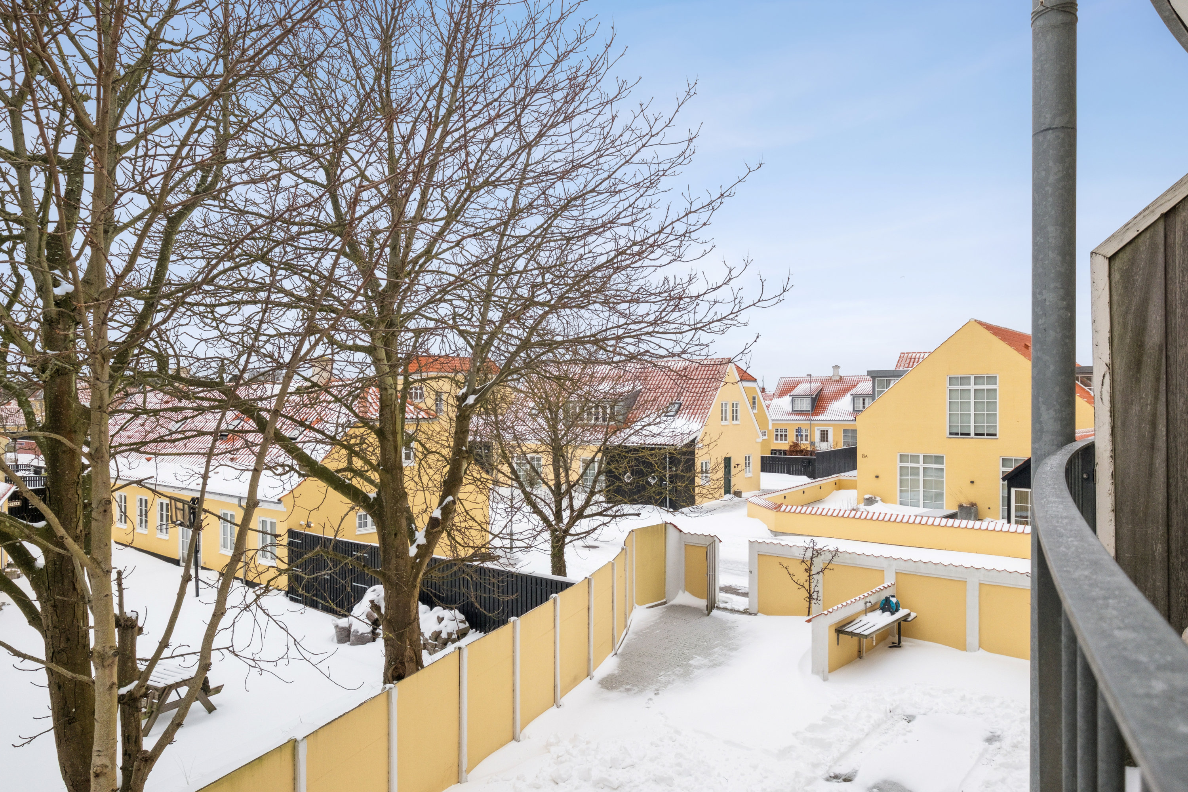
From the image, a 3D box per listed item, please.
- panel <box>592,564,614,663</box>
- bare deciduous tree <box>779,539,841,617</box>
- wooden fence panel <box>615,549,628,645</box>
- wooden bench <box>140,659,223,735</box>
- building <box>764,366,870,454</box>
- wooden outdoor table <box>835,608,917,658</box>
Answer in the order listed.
[{"bbox_3d":[0.170,4.500,16.200,0.070,1.950,1.480,0,0,18],"label":"panel"},{"bbox_3d":[5.140,4.370,18.800,1.380,1.900,0.750,0,0,37],"label":"bare deciduous tree"},{"bbox_3d":[0.600,4.500,17.700,0.070,1.950,1.480,0,0,14],"label":"wooden fence panel"},{"bbox_3d":[-7.570,5.130,13.720,1.680,0.750,1.480,0,0,33],"label":"wooden bench"},{"bbox_3d":[23.300,1.300,76.300,10.500,8.300,8.000,0,0,26],"label":"building"},{"bbox_3d":[5.770,4.900,16.200,0.650,0.700,2.300,0,0,42],"label":"wooden outdoor table"}]

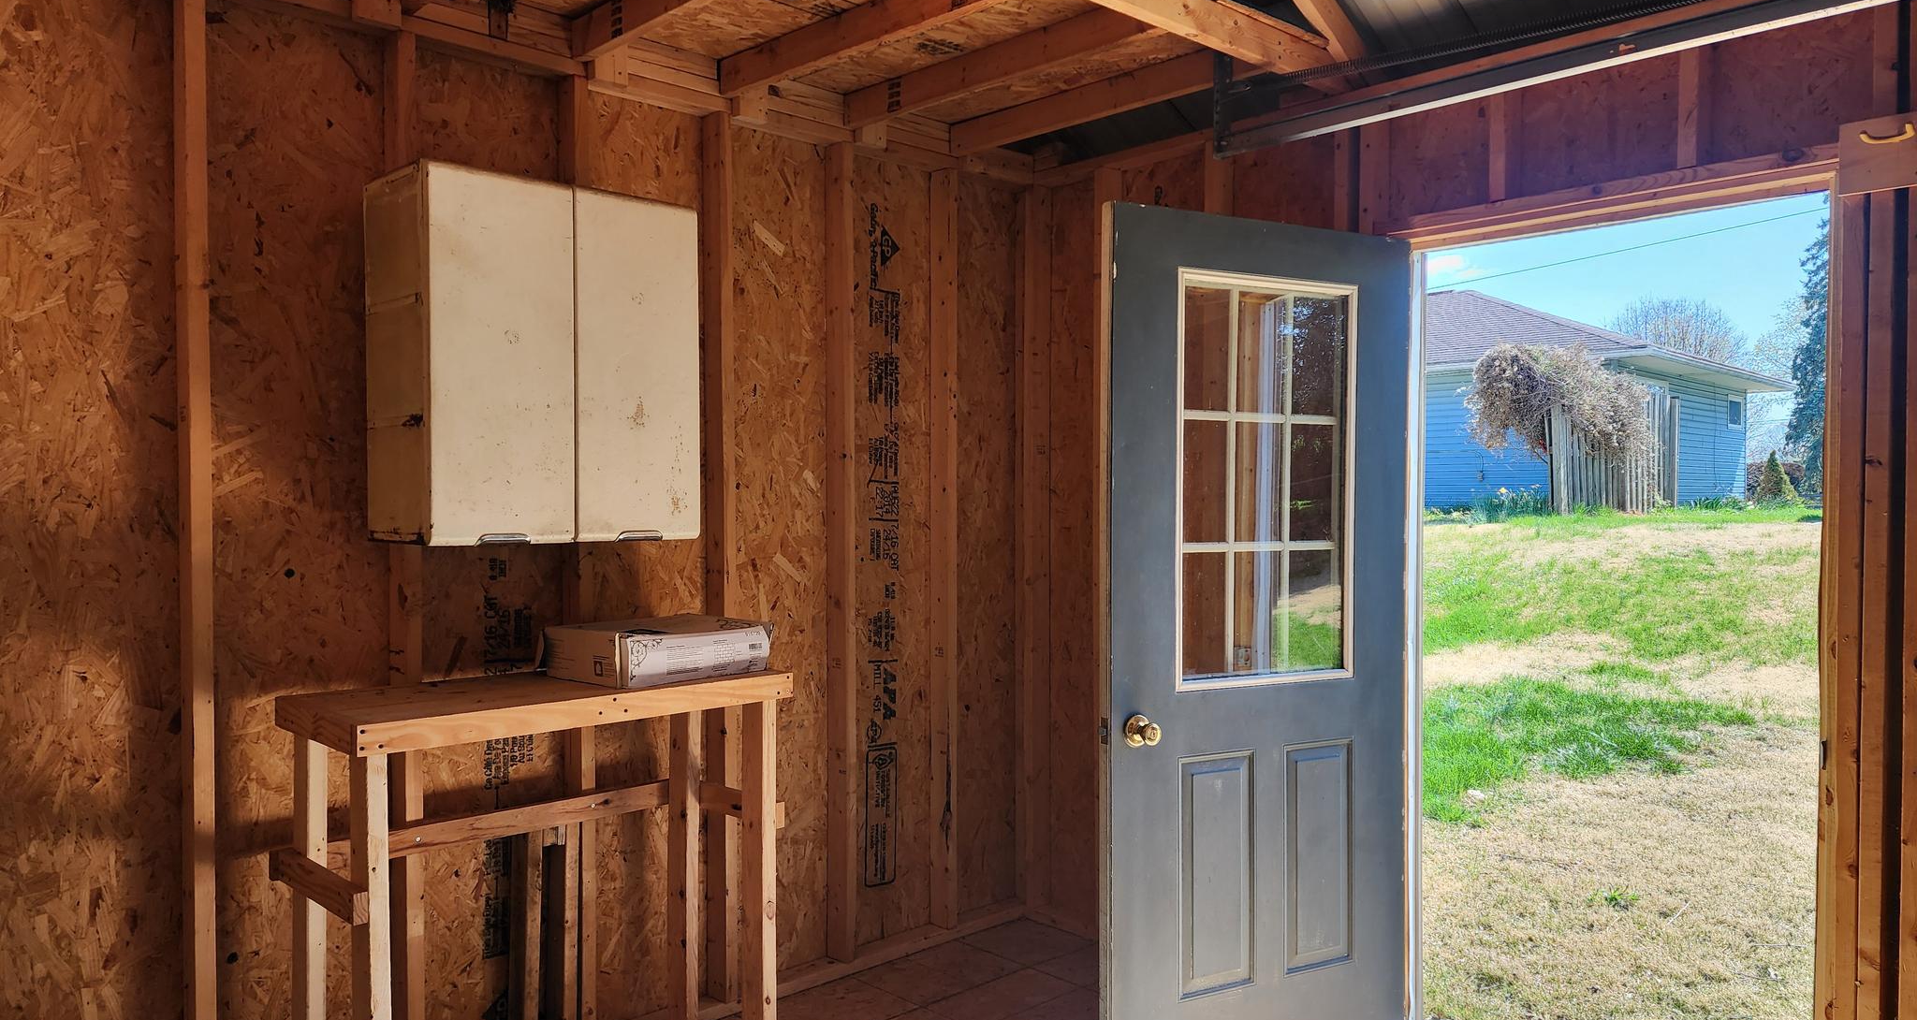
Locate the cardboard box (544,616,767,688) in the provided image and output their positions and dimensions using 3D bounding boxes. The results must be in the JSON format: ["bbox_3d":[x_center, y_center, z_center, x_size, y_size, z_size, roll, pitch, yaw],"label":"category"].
[{"bbox_3d":[-0.697,0.322,2.937,0.323,0.111,0.377,1,1,43],"label":"cardboard box"}]

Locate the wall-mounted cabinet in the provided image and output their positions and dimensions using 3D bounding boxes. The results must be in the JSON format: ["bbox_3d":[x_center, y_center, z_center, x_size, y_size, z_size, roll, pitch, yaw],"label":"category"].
[{"bbox_3d":[-0.922,-0.311,2.808,0.622,0.747,0.308,-1,1,-45],"label":"wall-mounted cabinet"}]

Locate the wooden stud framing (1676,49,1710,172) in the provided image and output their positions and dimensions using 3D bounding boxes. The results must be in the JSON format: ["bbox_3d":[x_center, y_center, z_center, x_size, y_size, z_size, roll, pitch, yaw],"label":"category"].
[{"bbox_3d":[1.624,-0.882,2.811,0.089,0.270,0.038,-1,1,-45],"label":"wooden stud framing"}]

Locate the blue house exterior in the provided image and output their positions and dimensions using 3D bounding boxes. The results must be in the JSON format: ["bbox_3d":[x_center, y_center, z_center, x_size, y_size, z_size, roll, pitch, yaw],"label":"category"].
[{"bbox_3d":[10.682,-2.480,28.278,11.300,4.700,10.865,1,1,43],"label":"blue house exterior"}]

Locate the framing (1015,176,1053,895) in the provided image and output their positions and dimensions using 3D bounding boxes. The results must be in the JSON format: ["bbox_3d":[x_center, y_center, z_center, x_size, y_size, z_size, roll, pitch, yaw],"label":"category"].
[{"bbox_3d":[0.257,0.115,4.189,0.089,2.344,0.042,-1,1,-45],"label":"framing"}]

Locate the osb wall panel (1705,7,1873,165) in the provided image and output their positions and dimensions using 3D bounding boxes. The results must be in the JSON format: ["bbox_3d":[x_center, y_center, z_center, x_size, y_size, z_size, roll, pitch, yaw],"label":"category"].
[{"bbox_3d":[1.776,-0.901,2.731,0.014,0.275,0.320,-1,1,-45],"label":"osb wall panel"}]

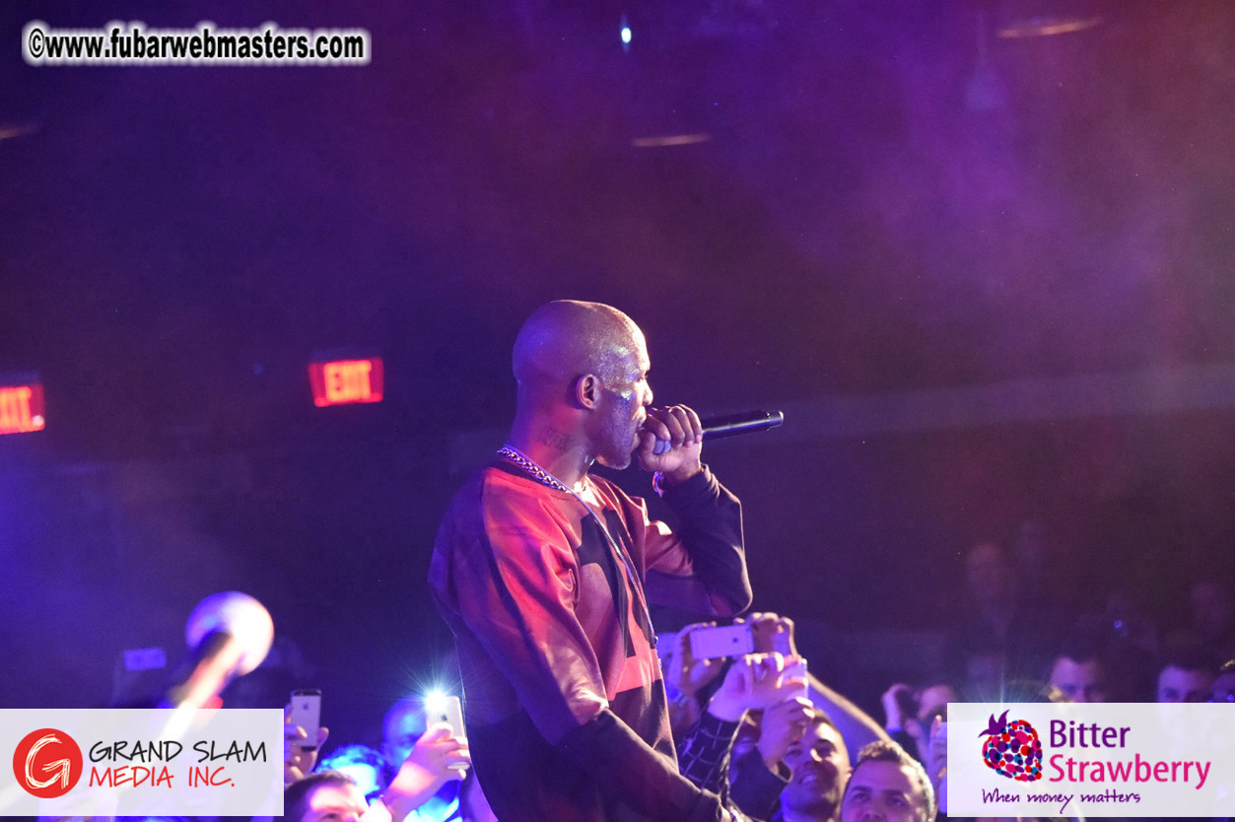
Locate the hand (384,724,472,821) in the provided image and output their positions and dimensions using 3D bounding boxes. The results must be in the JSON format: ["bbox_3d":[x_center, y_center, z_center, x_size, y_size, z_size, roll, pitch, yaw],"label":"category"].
[{"bbox_3d":[-0.357,0.673,7.400,0.195,0.118,0.085,-47,0,0],"label":"hand"}]

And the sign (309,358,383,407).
[{"bbox_3d":[-1.149,-0.123,16.800,0.310,0.190,0.055,-4,0,-4],"label":"sign"}]

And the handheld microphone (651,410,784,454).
[{"bbox_3d":[0.139,0.027,5.850,0.250,0.050,0.050,-8,4,-31],"label":"handheld microphone"}]

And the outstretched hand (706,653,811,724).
[{"bbox_3d":[0.257,0.512,7.450,0.195,0.112,0.090,-37,0,0],"label":"outstretched hand"}]

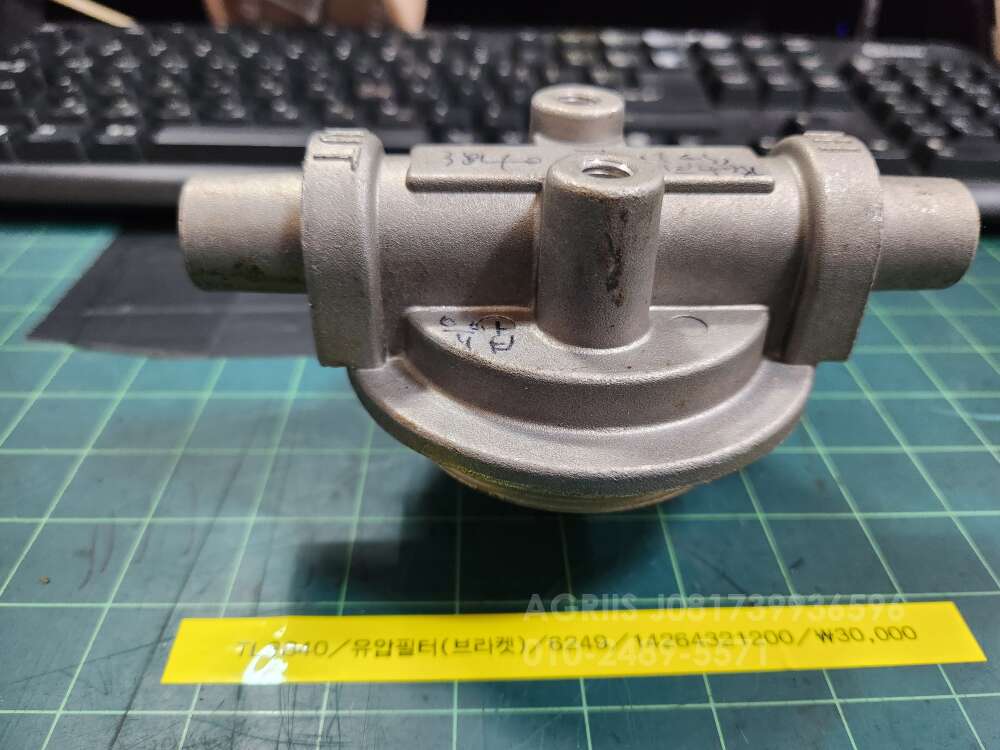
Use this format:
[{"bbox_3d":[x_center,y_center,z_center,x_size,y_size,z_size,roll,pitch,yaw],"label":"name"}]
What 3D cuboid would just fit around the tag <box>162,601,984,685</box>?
[{"bbox_3d":[0.014,0.045,0.118,0.137,0.001,0.012,0,37,-3],"label":"tag"}]

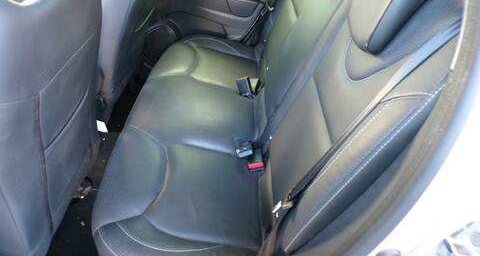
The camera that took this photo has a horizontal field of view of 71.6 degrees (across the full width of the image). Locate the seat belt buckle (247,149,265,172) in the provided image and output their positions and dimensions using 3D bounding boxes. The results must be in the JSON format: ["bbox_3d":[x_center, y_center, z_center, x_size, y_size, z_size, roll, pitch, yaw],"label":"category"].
[{"bbox_3d":[0.057,0.112,1.150,0.050,0.030,0.080,-2,24,6],"label":"seat belt buckle"}]

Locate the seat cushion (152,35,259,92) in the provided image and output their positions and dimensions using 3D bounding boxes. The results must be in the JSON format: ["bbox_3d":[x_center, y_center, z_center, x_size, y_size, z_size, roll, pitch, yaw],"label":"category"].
[{"bbox_3d":[-0.144,-0.285,1.648,0.470,0.150,0.460,9,39,-5],"label":"seat cushion"}]

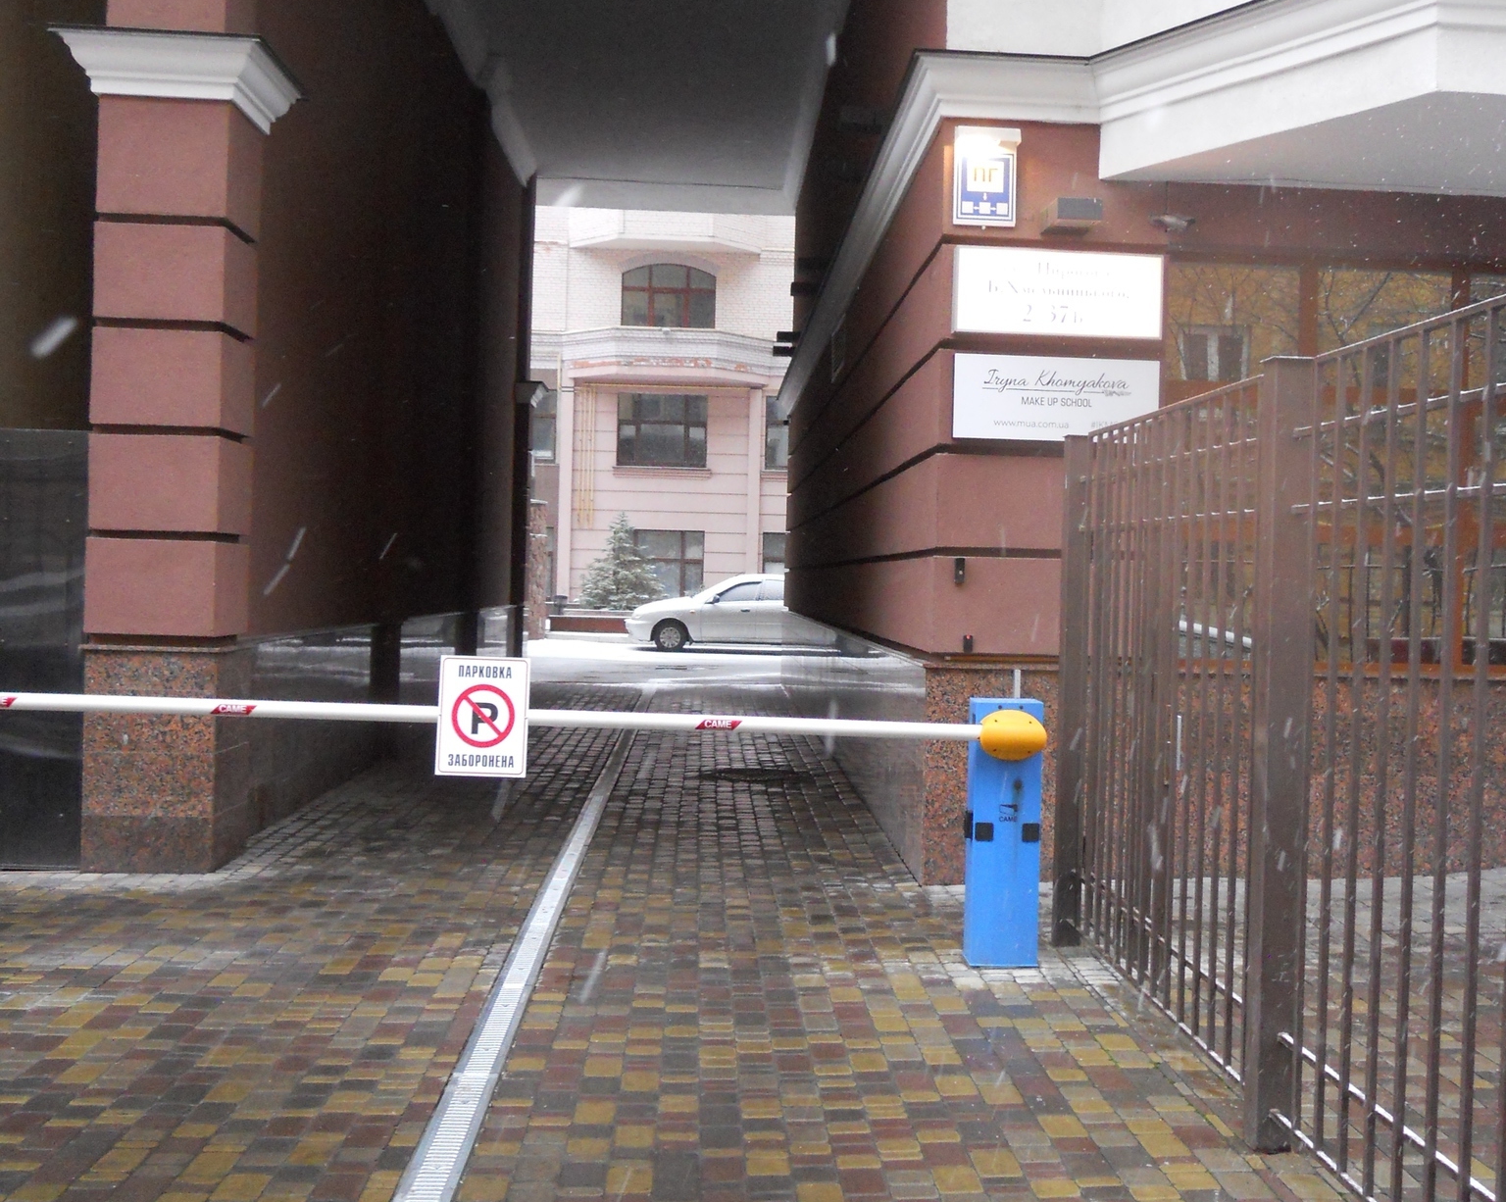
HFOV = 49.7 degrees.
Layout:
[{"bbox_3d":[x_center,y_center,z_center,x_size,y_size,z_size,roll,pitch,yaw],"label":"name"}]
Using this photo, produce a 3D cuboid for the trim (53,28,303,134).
[{"bbox_3d":[-2.740,-2.475,7.795,0.957,0.260,0.810,2,1,-2],"label":"trim"}]

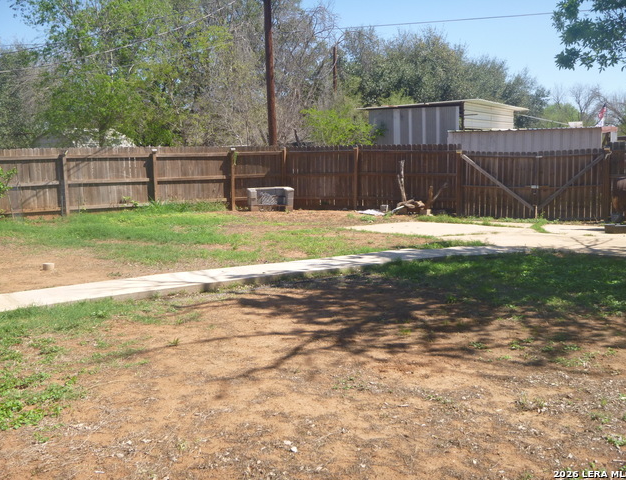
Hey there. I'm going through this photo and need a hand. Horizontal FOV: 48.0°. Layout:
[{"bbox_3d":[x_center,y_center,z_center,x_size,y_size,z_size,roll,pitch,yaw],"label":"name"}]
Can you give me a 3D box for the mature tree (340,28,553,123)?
[{"bbox_3d":[7.649,-8.296,41.242,11.786,8.315,9.500,-1,8,0],"label":"mature tree"}]

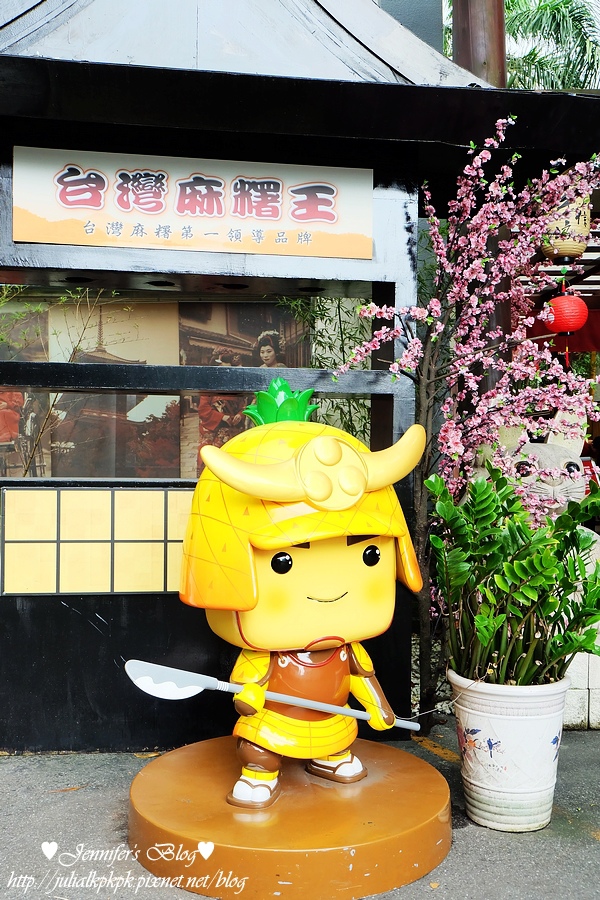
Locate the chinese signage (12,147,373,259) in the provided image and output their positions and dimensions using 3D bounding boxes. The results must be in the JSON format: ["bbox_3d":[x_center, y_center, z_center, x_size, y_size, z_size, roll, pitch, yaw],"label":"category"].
[{"bbox_3d":[-0.501,-1.212,4.091,1.758,0.460,0.035,1,-1,-8],"label":"chinese signage"}]

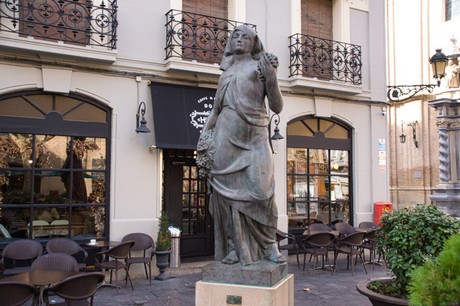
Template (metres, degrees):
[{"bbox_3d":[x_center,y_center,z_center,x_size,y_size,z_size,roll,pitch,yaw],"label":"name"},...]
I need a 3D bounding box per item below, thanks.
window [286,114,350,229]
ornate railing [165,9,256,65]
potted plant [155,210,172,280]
[{"bbox_3d":[2.159,0.554,11.878,2.120,2.890,0.150,3,-5,-30],"label":"window"},{"bbox_3d":[-0.367,-2.275,10.275,1.950,0.960,0.360,3,-5,-30],"label":"ornate railing"},{"bbox_3d":[-1.240,1.735,9.349,0.330,1.260,0.330,0,-4,0],"label":"potted plant"}]

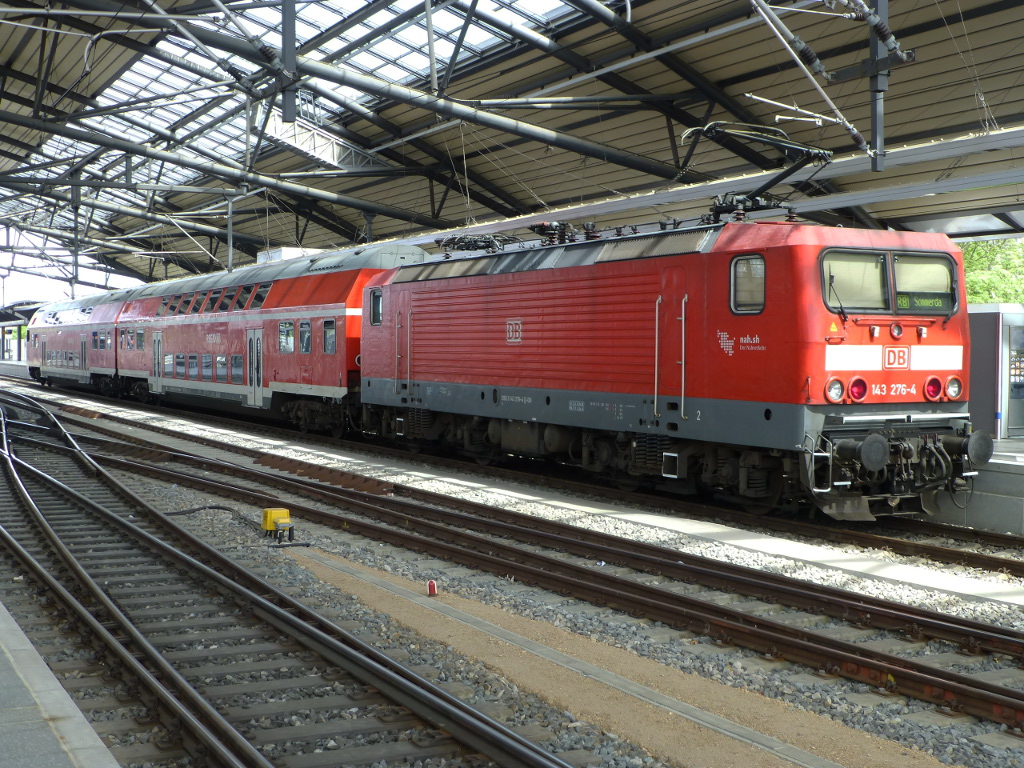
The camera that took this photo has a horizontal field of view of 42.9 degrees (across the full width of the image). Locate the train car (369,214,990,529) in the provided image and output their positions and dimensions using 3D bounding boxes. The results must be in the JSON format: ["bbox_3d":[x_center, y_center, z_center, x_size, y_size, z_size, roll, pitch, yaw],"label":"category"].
[{"bbox_3d":[1.338,-0.427,23.505,3.020,4.060,16.620,-1,2,-28],"label":"train car"}]

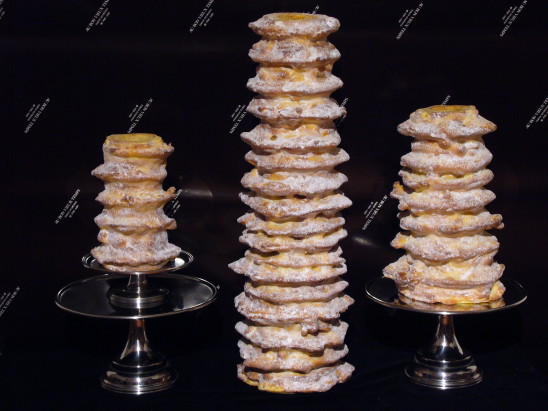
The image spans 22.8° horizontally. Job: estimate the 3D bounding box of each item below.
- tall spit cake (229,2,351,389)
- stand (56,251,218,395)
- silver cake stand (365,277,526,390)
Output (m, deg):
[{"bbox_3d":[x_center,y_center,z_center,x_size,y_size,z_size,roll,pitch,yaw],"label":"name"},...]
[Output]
[{"bbox_3d":[0.038,-0.006,2.596,0.236,0.706,0.230,0,12,0],"label":"tall spit cake"},{"bbox_3d":[-0.260,0.222,2.614,0.310,0.244,0.310,0,12,0],"label":"stand"},{"bbox_3d":[0.332,0.248,2.649,0.310,0.177,0.310,0,12,0],"label":"silver cake stand"}]

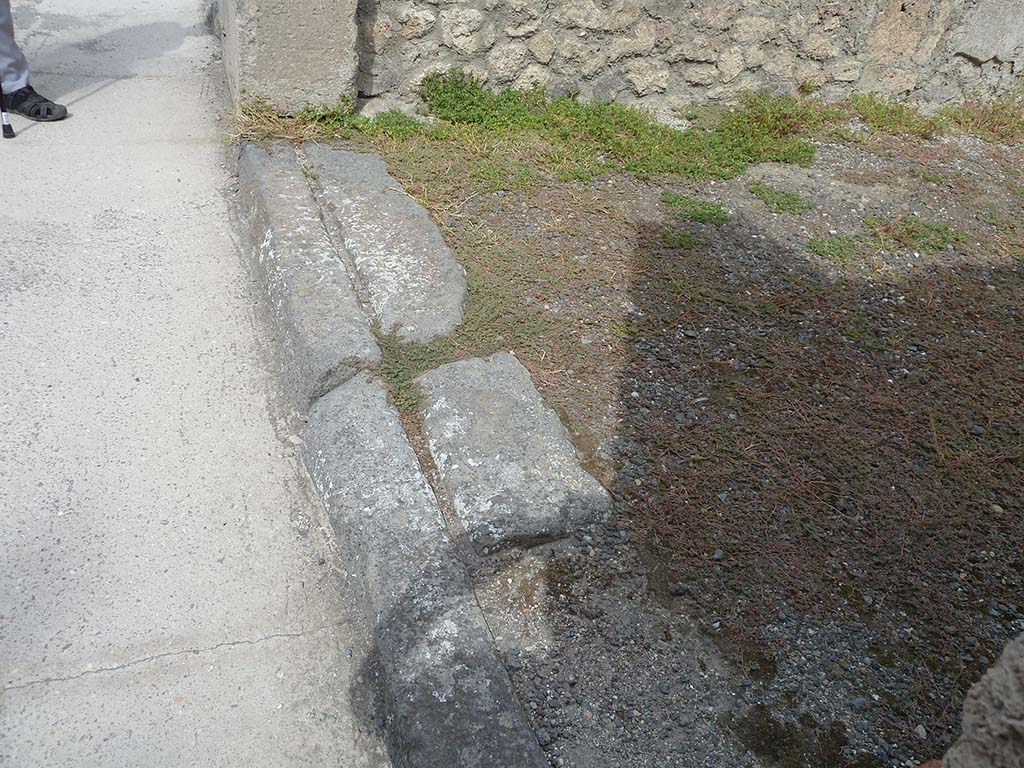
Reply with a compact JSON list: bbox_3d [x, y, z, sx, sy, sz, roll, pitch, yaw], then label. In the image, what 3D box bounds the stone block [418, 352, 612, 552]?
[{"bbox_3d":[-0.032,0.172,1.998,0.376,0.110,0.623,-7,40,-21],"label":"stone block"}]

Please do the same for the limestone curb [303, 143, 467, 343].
[{"bbox_3d":[-0.512,-0.578,2.911,0.356,0.150,1.574,-7,40,-21],"label":"limestone curb"}]

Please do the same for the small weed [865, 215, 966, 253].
[{"bbox_3d":[1.895,-0.707,3.474,0.420,0.060,0.330,27,40,22],"label":"small weed"}]

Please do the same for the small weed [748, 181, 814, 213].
[{"bbox_3d":[1.331,-0.926,3.653,0.300,0.045,0.240,20,38,14],"label":"small weed"}]

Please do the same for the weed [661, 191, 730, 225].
[{"bbox_3d":[0.840,-0.808,3.385,0.310,0.050,0.210,17,37,10],"label":"weed"}]

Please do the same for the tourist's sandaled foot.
[{"bbox_3d":[-2.321,-1.371,3.589,0.290,0.110,0.110,8,37,-2],"label":"tourist's sandaled foot"}]

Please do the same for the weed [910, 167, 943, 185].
[{"bbox_3d":[2.374,-1.194,4.235,0.155,0.045,0.140,26,40,21],"label":"weed"}]

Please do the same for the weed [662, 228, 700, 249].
[{"bbox_3d":[0.710,-0.610,3.098,0.150,0.045,0.130,16,37,9],"label":"weed"}]

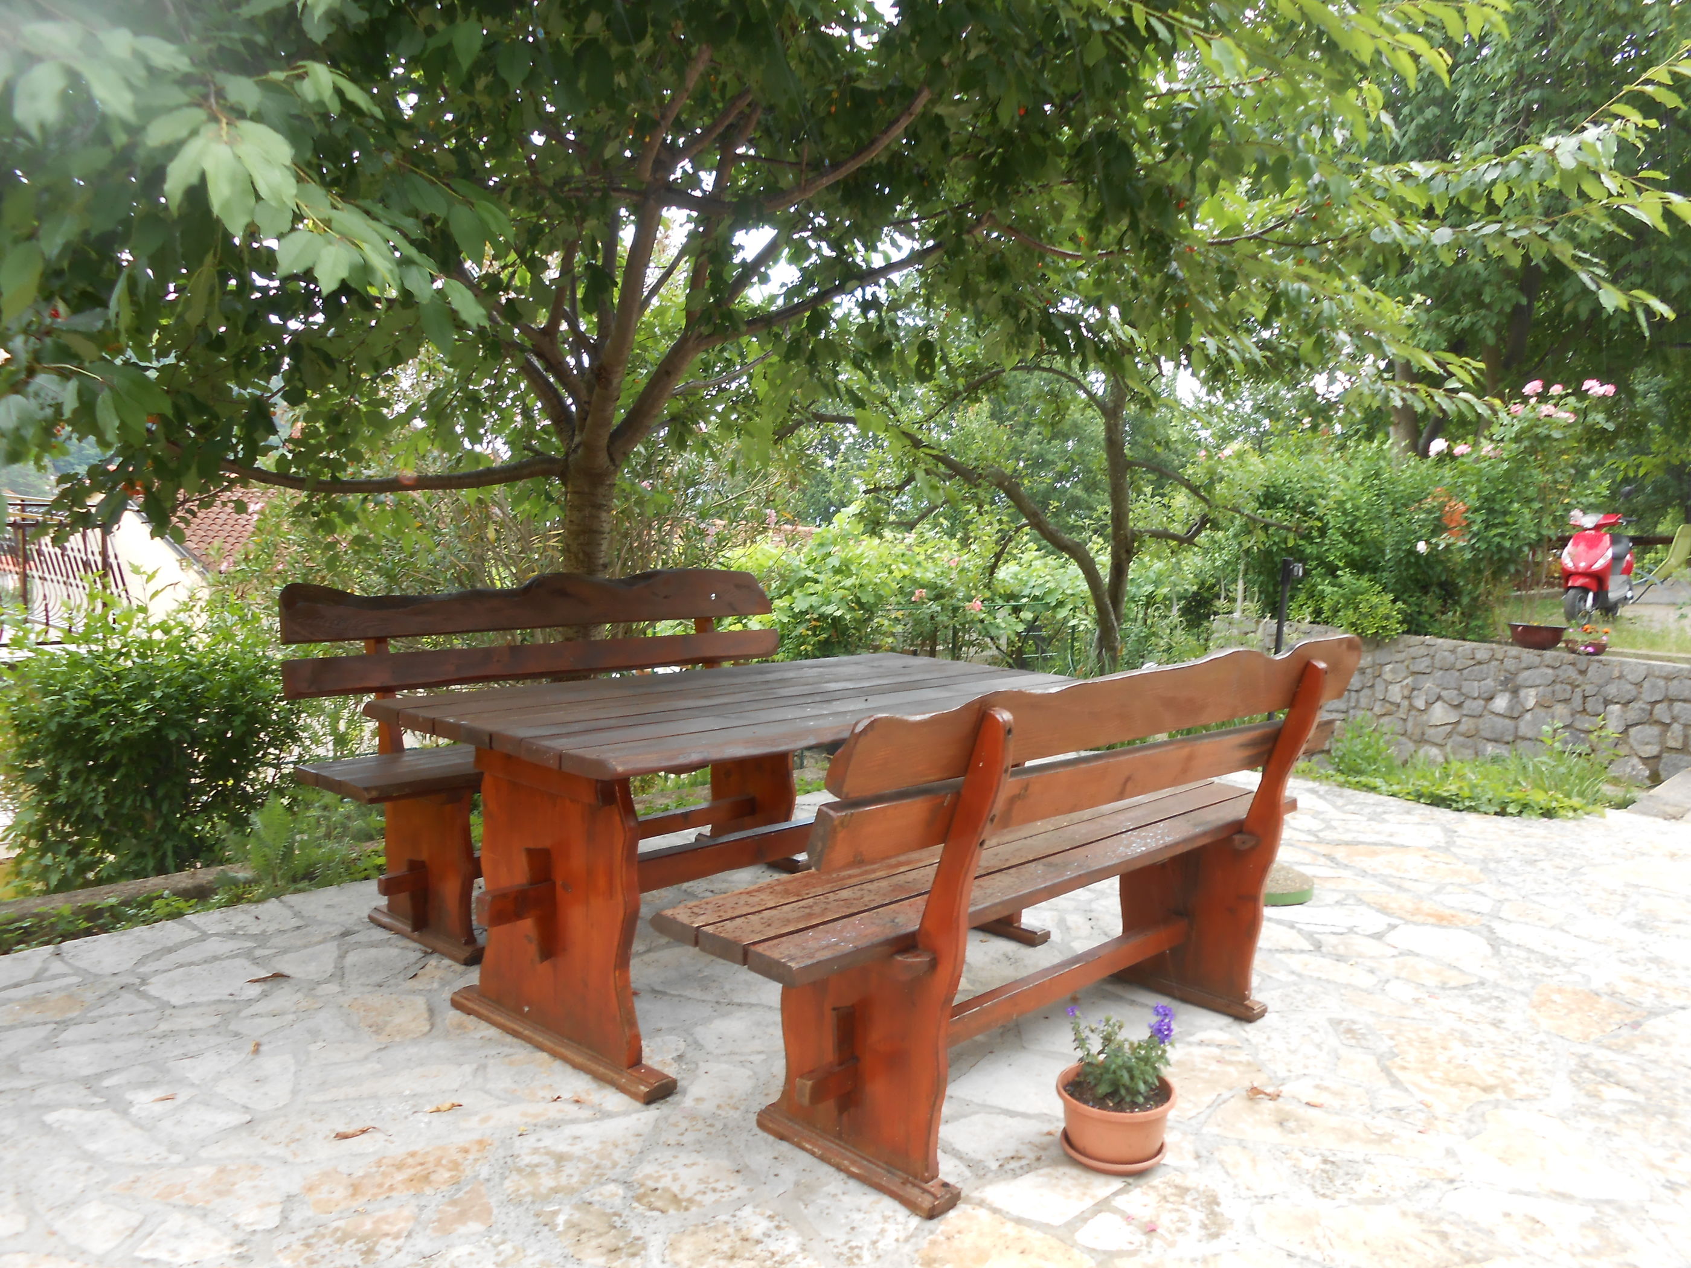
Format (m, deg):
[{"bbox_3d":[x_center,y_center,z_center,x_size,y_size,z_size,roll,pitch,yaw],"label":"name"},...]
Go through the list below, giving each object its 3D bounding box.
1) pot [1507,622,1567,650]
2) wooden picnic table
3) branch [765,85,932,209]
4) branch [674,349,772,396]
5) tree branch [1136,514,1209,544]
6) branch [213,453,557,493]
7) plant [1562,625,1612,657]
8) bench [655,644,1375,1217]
[{"bbox_3d":[4.002,0.011,7.350,0.330,0.145,0.320,6,7,28],"label":"pot"},{"bbox_3d":[-0.133,0.538,3.441,0.960,0.760,1.970,8,8,41],"label":"wooden picnic table"},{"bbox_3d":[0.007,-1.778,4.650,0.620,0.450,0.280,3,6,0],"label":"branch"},{"bbox_3d":[-0.491,-1.048,5.100,0.410,0.180,0.180,3,6,0],"label":"branch"},{"bbox_3d":[2.012,-0.645,7.800,0.470,0.170,0.200,3,6,0],"label":"tree branch"},{"bbox_3d":[-1.715,-0.607,4.800,1.330,0.160,0.220,4,6,11],"label":"branch"},{"bbox_3d":[4.201,0.034,7.200,0.270,0.165,0.270,6,7,30],"label":"plant"},{"bbox_3d":[0.520,0.522,2.868,0.550,0.970,2.120,8,8,42],"label":"bench"}]

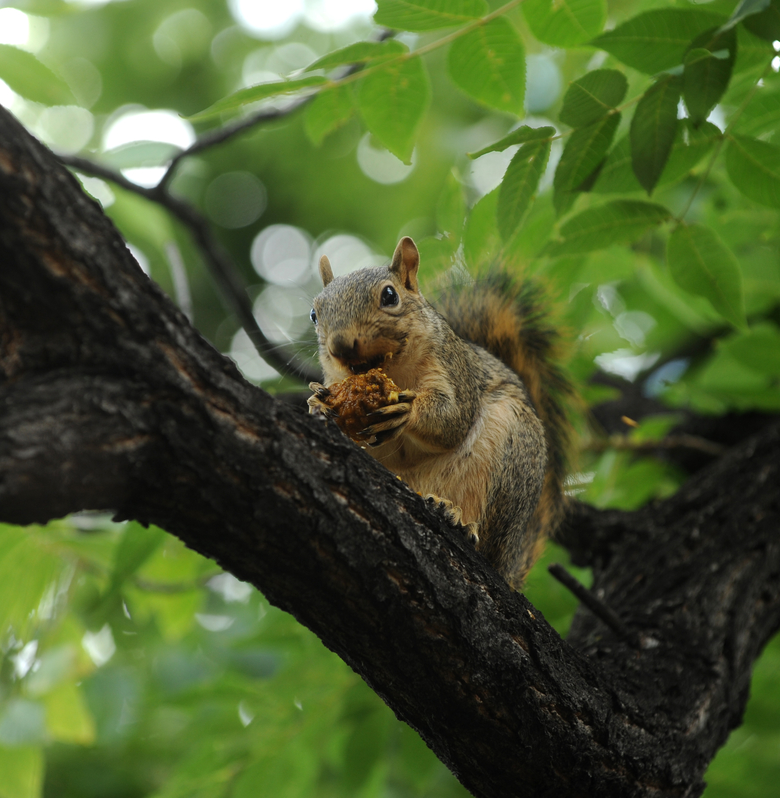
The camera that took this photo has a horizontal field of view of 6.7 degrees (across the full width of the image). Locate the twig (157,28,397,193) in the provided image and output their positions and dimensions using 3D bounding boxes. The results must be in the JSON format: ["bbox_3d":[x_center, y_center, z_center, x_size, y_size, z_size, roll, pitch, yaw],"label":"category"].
[{"bbox_3d":[-0.072,-0.182,4.200,0.182,0.022,0.035,-34,0,5],"label":"twig"}]

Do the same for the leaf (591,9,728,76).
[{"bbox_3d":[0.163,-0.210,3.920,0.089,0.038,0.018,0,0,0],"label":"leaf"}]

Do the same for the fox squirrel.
[{"bbox_3d":[0.028,0.008,3.780,0.155,0.185,0.098,16,-24,-40],"label":"fox squirrel"}]

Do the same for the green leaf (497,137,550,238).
[{"bbox_3d":[0.079,-0.121,3.870,0.019,0.068,0.014,25,16,-1],"label":"green leaf"}]

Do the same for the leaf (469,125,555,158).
[{"bbox_3d":[0.069,-0.147,3.800,0.051,0.013,0.022,-16,0,2],"label":"leaf"}]

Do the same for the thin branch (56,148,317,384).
[{"bbox_3d":[-0.119,-0.086,4.150,0.220,0.045,0.045,41,0,0],"label":"thin branch"}]

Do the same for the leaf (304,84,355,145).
[{"bbox_3d":[-0.035,-0.167,3.900,0.027,0.038,0.012,19,0,-3],"label":"leaf"}]

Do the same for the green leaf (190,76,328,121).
[{"bbox_3d":[-0.077,-0.174,3.850,0.084,0.013,0.025,-15,0,2],"label":"green leaf"}]

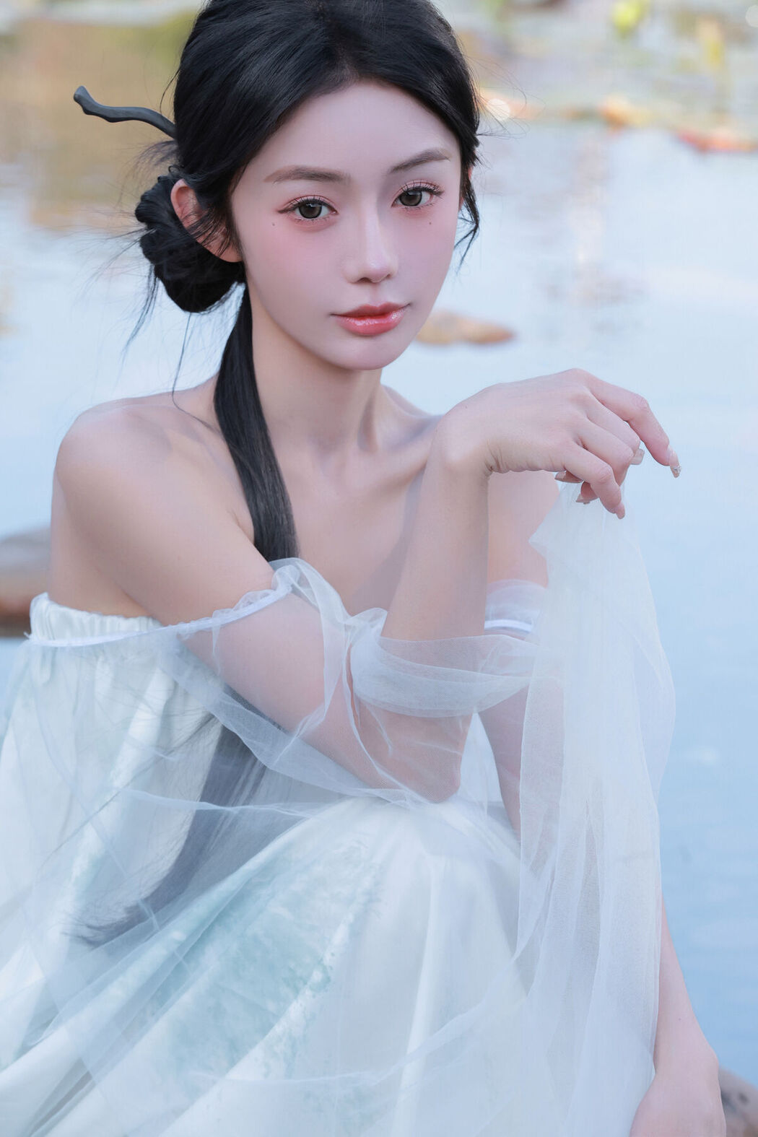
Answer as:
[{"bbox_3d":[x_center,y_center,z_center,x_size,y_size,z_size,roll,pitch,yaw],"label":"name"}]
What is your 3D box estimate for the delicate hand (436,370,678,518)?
[{"bbox_3d":[0.097,-0.070,3.285,0.149,0.071,0.097,9,30,4],"label":"delicate hand"}]

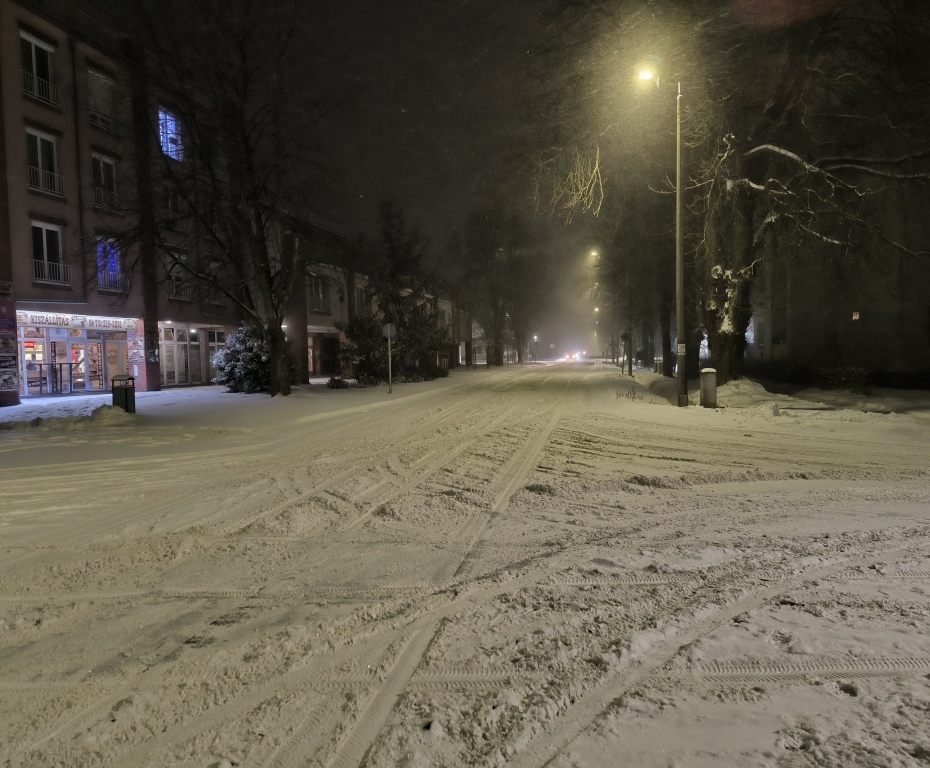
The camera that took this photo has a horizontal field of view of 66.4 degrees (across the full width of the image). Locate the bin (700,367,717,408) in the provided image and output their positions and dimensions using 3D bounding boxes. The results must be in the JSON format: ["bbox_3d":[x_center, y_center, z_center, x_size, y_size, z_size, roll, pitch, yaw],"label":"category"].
[{"bbox_3d":[6.078,0.127,17.700,0.380,0.940,0.410,-1,3,11],"label":"bin"}]

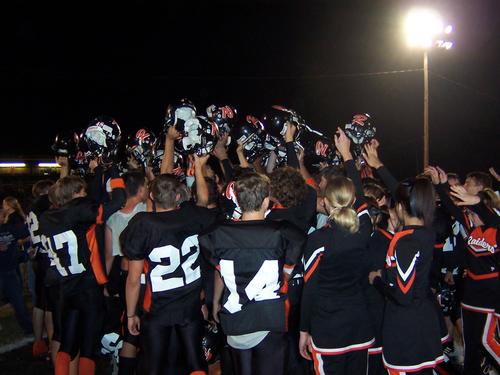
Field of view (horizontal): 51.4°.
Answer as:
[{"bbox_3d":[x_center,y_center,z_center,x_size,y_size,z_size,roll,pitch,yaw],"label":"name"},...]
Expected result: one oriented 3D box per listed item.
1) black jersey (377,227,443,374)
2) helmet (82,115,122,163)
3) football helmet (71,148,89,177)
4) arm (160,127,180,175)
[{"bbox_3d":[0.807,0.545,2.600,0.410,0.720,0.280,0,0,-43],"label":"black jersey"},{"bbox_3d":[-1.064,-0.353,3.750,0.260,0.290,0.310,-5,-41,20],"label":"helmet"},{"bbox_3d":[-1.402,-0.215,4.300,0.290,0.250,0.230,0,0,-36],"label":"football helmet"},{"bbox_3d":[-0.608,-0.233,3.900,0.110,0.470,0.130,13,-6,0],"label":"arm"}]

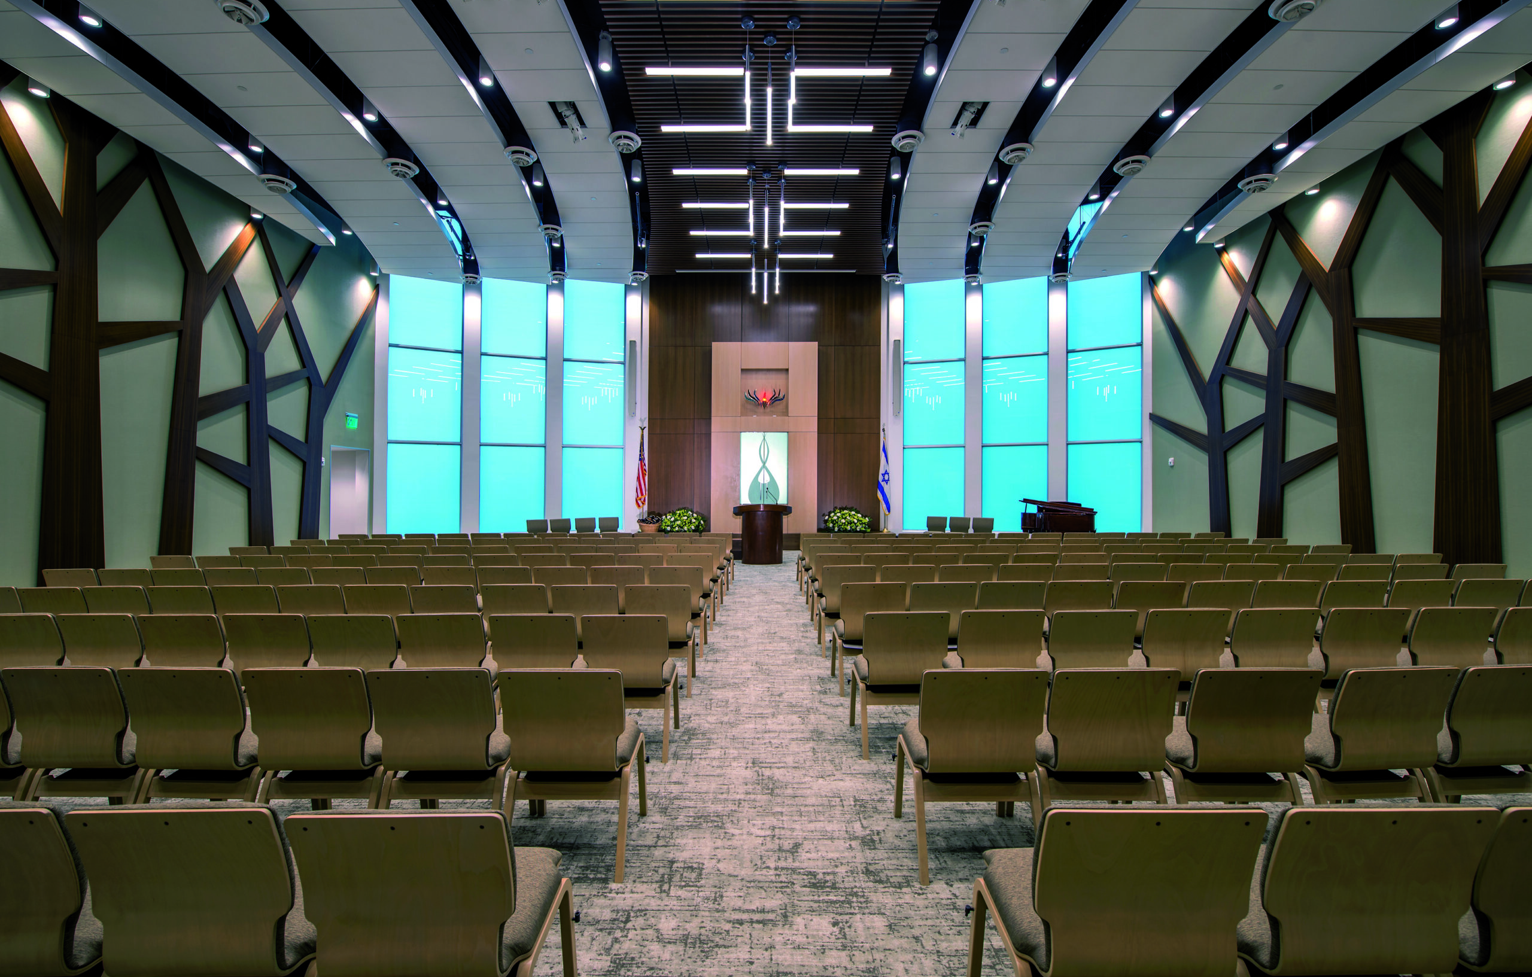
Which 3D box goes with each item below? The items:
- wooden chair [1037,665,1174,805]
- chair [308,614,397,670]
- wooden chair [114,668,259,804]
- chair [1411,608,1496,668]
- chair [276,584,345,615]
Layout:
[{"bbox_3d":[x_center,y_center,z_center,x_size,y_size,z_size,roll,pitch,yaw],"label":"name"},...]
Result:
[{"bbox_3d":[1.339,1.108,2.518,0.500,0.830,0.550,0,0,1],"label":"wooden chair"},{"bbox_3d":[-2.368,1.115,3.615,0.505,0.825,0.545,0,0,0],"label":"chair"},{"bbox_3d":[-2.292,1.108,2.572,0.500,0.830,0.550,0,0,3],"label":"wooden chair"},{"bbox_3d":[3.956,1.109,3.661,0.500,0.830,0.550,0,0,-3],"label":"chair"},{"bbox_3d":[-3.310,1.123,4.580,0.515,0.835,0.550,0,0,2],"label":"chair"}]

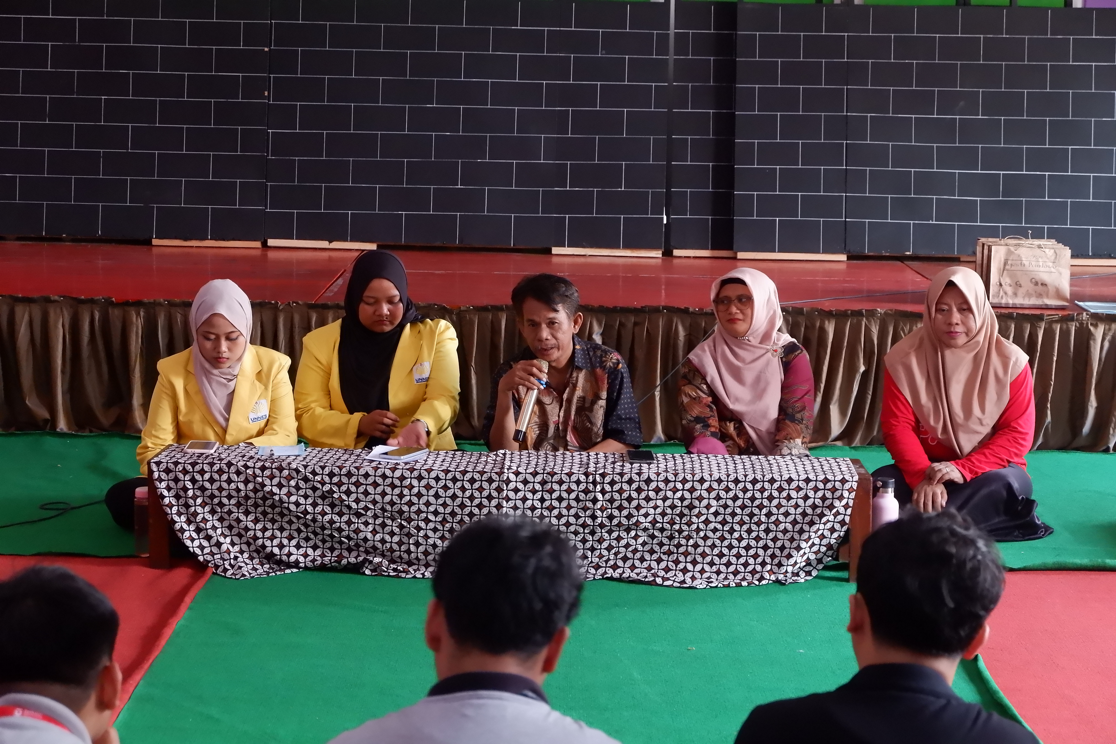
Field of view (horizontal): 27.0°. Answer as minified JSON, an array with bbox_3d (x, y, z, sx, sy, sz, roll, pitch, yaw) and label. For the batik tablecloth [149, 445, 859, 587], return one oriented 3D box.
[{"bbox_3d":[-0.135,0.400,6.573,2.000,0.300,0.340,1,8,1],"label":"batik tablecloth"}]

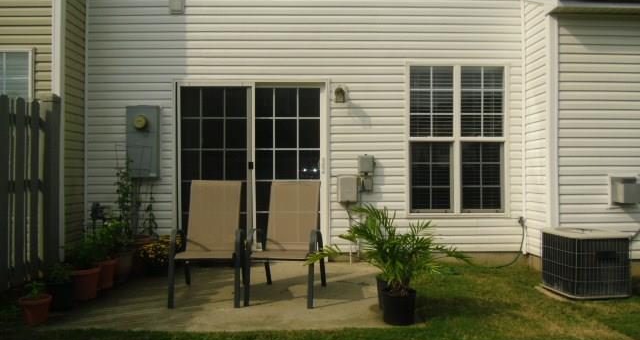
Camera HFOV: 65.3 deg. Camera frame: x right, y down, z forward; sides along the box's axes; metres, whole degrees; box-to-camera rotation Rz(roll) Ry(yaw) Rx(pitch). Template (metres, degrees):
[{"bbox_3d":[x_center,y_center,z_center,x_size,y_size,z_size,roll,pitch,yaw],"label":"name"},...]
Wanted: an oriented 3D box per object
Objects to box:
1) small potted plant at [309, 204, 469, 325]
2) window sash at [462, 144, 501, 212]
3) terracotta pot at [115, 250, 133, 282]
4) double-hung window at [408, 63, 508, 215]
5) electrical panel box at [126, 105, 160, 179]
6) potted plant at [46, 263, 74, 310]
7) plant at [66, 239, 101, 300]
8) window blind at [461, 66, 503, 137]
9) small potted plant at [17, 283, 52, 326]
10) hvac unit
[{"bbox_3d":[0.515,0.703,3.810,1.170,0.880,0.950,0,-1,-1],"label":"small potted plant"},{"bbox_3d":[1.943,0.086,5.975,0.515,0.840,0.050,0,-1,-1],"label":"window sash"},{"bbox_3d":[-2.020,0.980,5.100,0.240,0.280,0.240,0,-1,-1],"label":"terracotta pot"},{"bbox_3d":[1.653,-0.373,6.003,1.190,1.828,0.100,0,-1,-1],"label":"double-hung window"},{"bbox_3d":[-2.078,-0.331,5.855,0.359,0.850,0.170,0,-1,-1],"label":"electrical panel box"},{"bbox_3d":[-2.110,0.938,4.070,0.240,0.370,0.240,0,-1,-1],"label":"potted plant"},{"bbox_3d":[-2.110,0.865,4.440,0.310,0.510,0.310,0,-1,-1],"label":"plant"},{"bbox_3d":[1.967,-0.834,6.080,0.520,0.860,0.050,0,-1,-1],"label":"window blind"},{"bbox_3d":[-2.120,0.980,3.720,0.260,0.310,0.260,0,-1,-1],"label":"small potted plant"},{"bbox_3d":[2.491,0.853,4.695,0.550,0.570,0.550,0,-1,-9],"label":"hvac unit"}]

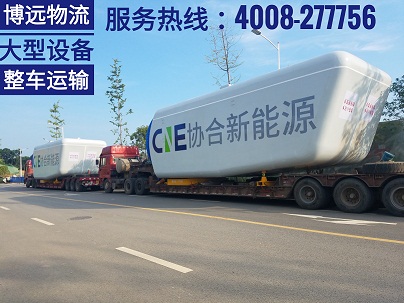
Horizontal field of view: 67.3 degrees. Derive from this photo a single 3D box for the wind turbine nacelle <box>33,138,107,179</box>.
[{"bbox_3d":[-14.557,0.995,32.660,4.263,3.557,10.388,0,-3,-43],"label":"wind turbine nacelle"}]

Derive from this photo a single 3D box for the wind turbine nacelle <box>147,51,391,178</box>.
[{"bbox_3d":[1.984,-0.741,13.451,4.263,3.557,10.388,0,-5,-44],"label":"wind turbine nacelle"}]

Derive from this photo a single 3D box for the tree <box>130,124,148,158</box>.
[{"bbox_3d":[-6.126,0.161,33.863,3.800,6.386,3.800,-3,-2,0],"label":"tree"}]

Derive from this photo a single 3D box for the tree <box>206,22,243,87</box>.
[{"bbox_3d":[1.583,-3.004,19.600,2.400,10.800,2.400,0,-4,-44],"label":"tree"}]

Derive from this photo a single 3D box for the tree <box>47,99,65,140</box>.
[{"bbox_3d":[-21.280,-1.493,44.242,2.700,11.998,2.700,-3,-2,0],"label":"tree"}]

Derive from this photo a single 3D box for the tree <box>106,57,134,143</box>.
[{"bbox_3d":[-7.934,-2.937,29.434,2.600,12.358,2.600,-3,-2,0],"label":"tree"}]

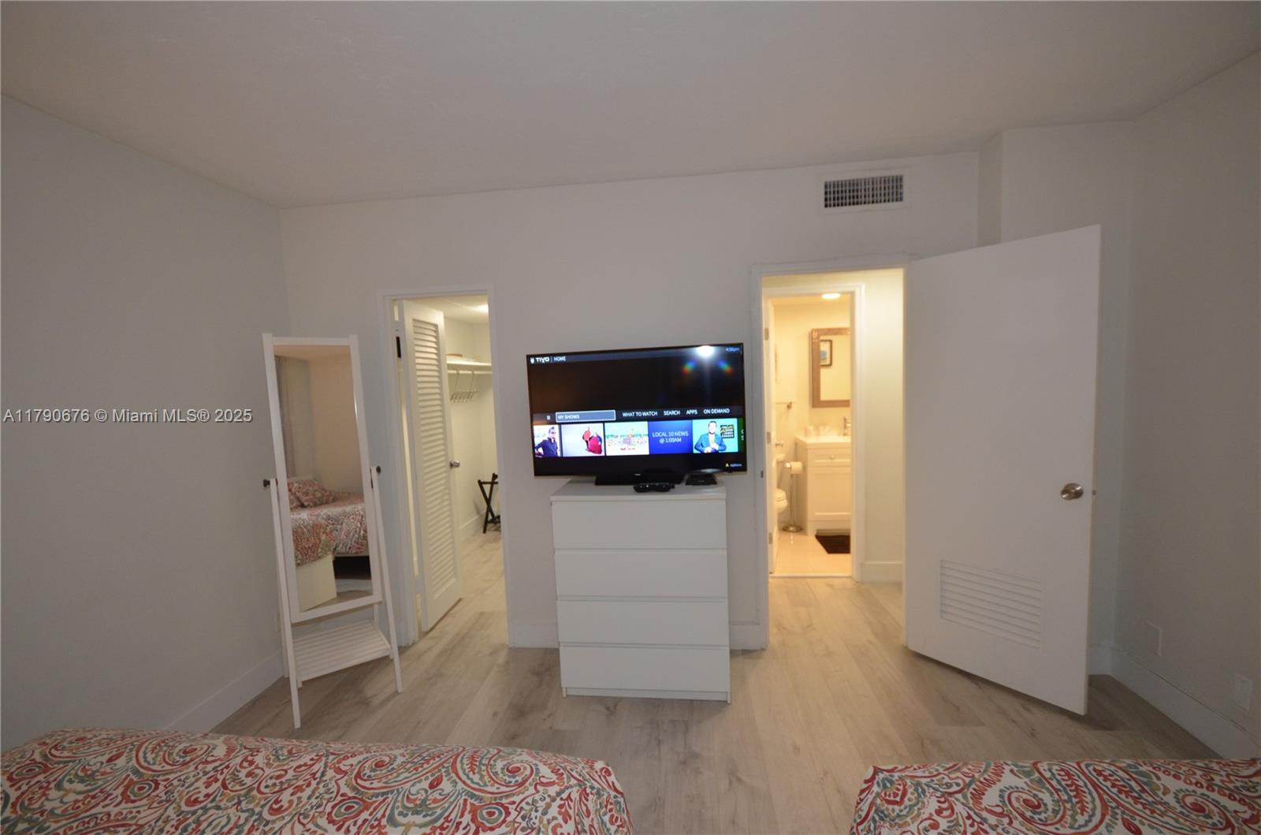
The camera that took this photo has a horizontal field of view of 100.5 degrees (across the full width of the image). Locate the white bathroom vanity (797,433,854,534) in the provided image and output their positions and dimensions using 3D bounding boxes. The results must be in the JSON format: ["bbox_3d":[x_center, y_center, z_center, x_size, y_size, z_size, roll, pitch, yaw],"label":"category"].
[{"bbox_3d":[2.070,0.636,5.006,0.840,0.865,0.480,-2,5,6],"label":"white bathroom vanity"}]

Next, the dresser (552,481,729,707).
[{"bbox_3d":[0.074,0.838,2.687,0.800,1.000,0.480,-2,5,6],"label":"dresser"}]

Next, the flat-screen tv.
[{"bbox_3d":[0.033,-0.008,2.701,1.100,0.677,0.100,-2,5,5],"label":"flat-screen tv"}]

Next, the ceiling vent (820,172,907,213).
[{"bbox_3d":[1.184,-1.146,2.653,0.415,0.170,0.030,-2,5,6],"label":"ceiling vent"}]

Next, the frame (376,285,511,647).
[{"bbox_3d":[-1.057,0.308,3.062,0.690,2.085,0.120,-2,5,6],"label":"frame"}]

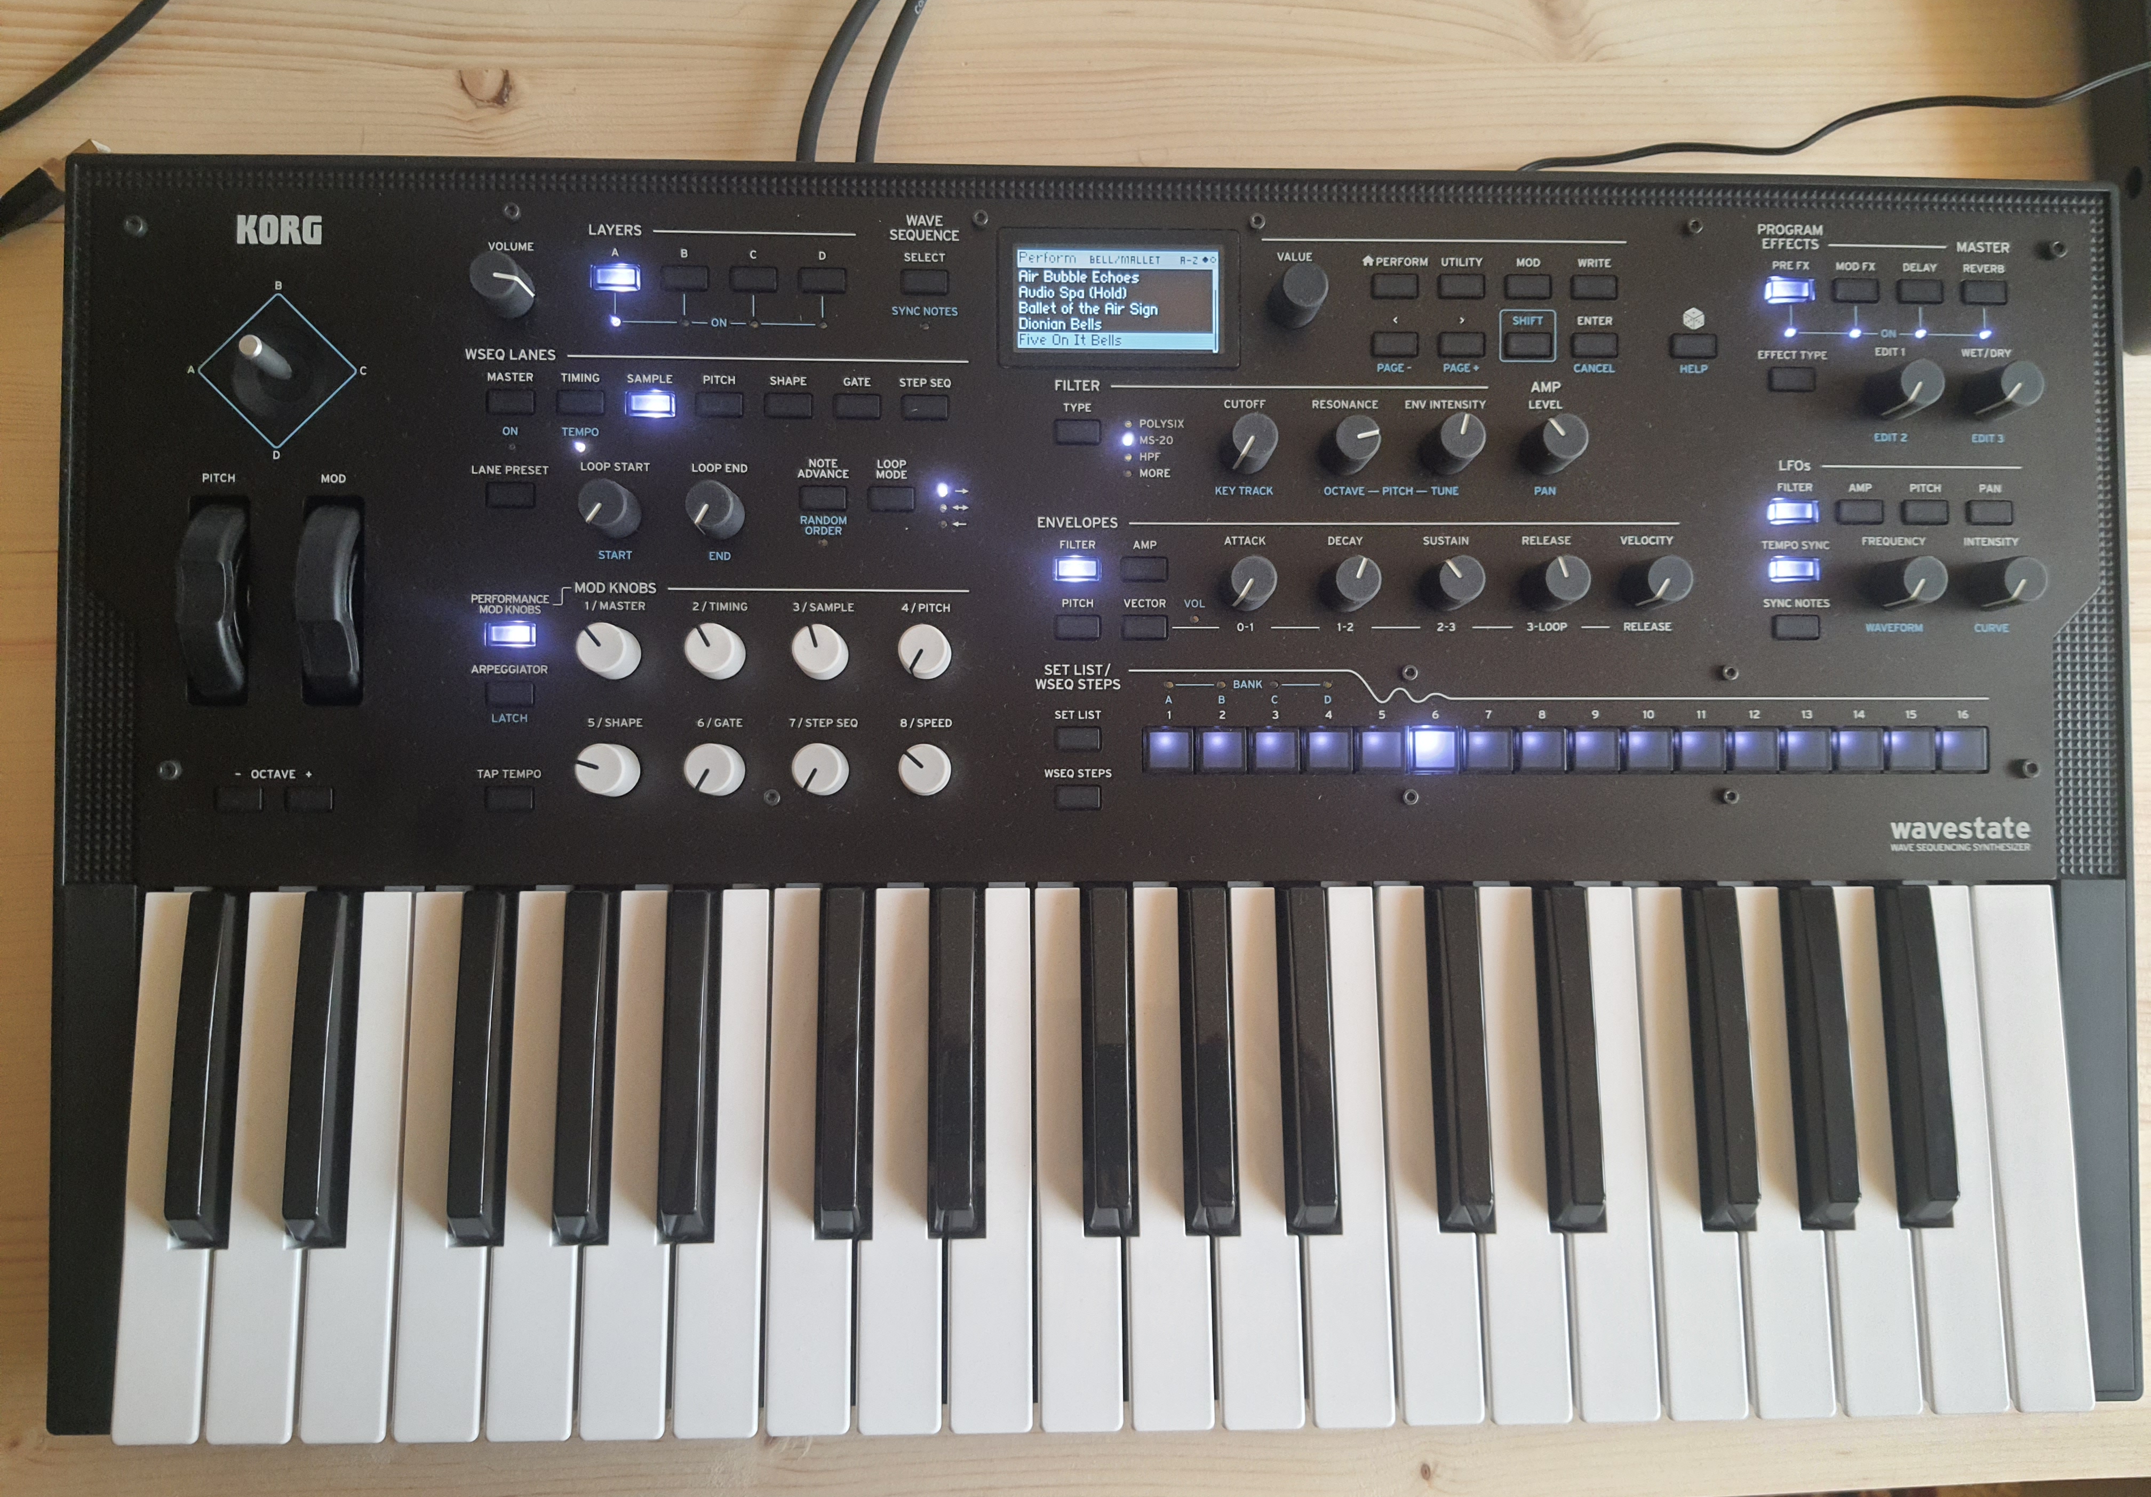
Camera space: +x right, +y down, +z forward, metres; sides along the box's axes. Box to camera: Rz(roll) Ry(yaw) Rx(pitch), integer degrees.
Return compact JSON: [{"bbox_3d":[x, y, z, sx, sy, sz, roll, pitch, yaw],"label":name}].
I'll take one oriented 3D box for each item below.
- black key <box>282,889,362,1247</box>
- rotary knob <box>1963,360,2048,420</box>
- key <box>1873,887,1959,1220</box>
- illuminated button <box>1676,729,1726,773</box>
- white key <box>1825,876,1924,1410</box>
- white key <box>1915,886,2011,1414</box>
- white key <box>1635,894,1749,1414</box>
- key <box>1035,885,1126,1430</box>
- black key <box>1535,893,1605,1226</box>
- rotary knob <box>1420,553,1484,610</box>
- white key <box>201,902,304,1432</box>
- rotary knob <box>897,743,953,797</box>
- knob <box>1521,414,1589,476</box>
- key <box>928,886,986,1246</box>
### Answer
[{"bbox_3d":[-0.197,0.083,0.420,0.012,0.013,0.090,0,82,-2],"label":"black key"},{"bbox_3d":[0.257,-0.099,0.443,0.013,0.017,0.013,0,88,-2],"label":"rotary knob"},{"bbox_3d":[0.228,0.081,0.436,0.013,0.013,0.092,0,81,-2],"label":"key"},{"bbox_3d":[0.171,0.001,0.441,0.013,0.004,0.012,0,87,-2],"label":"illuminated button"},{"bbox_3d":[0.213,0.108,0.443,0.022,0.014,0.141,0,82,-2],"label":"white key"},{"bbox_3d":[0.237,0.108,0.445,0.022,0.015,0.141,0,82,-2],"label":"white key"},{"bbox_3d":[0.165,0.108,0.441,0.022,0.017,0.140,0,82,-2],"label":"white key"},{"bbox_3d":[0.001,0.109,0.436,0.022,0.015,0.141,0,82,-2],"label":"key"},{"bbox_3d":[0.133,0.082,0.432,0.012,0.013,0.090,0,82,-2],"label":"black key"},{"bbox_3d":[0.101,-0.044,0.432,0.014,0.015,0.014,0,88,-2],"label":"rotary knob"},{"bbox_3d":[-0.210,0.109,0.427,0.022,0.017,0.140,0,82,-2],"label":"white key"},{"bbox_3d":[-0.040,0.006,0.426,0.014,0.016,0.014,0,87,-2],"label":"rotary knob"},{"bbox_3d":[0.130,-0.083,0.438,0.014,0.016,0.014,0,88,-2],"label":"knob"},{"bbox_3d":[-0.031,0.081,0.426,0.013,0.013,0.091,0,81,-2],"label":"key"}]

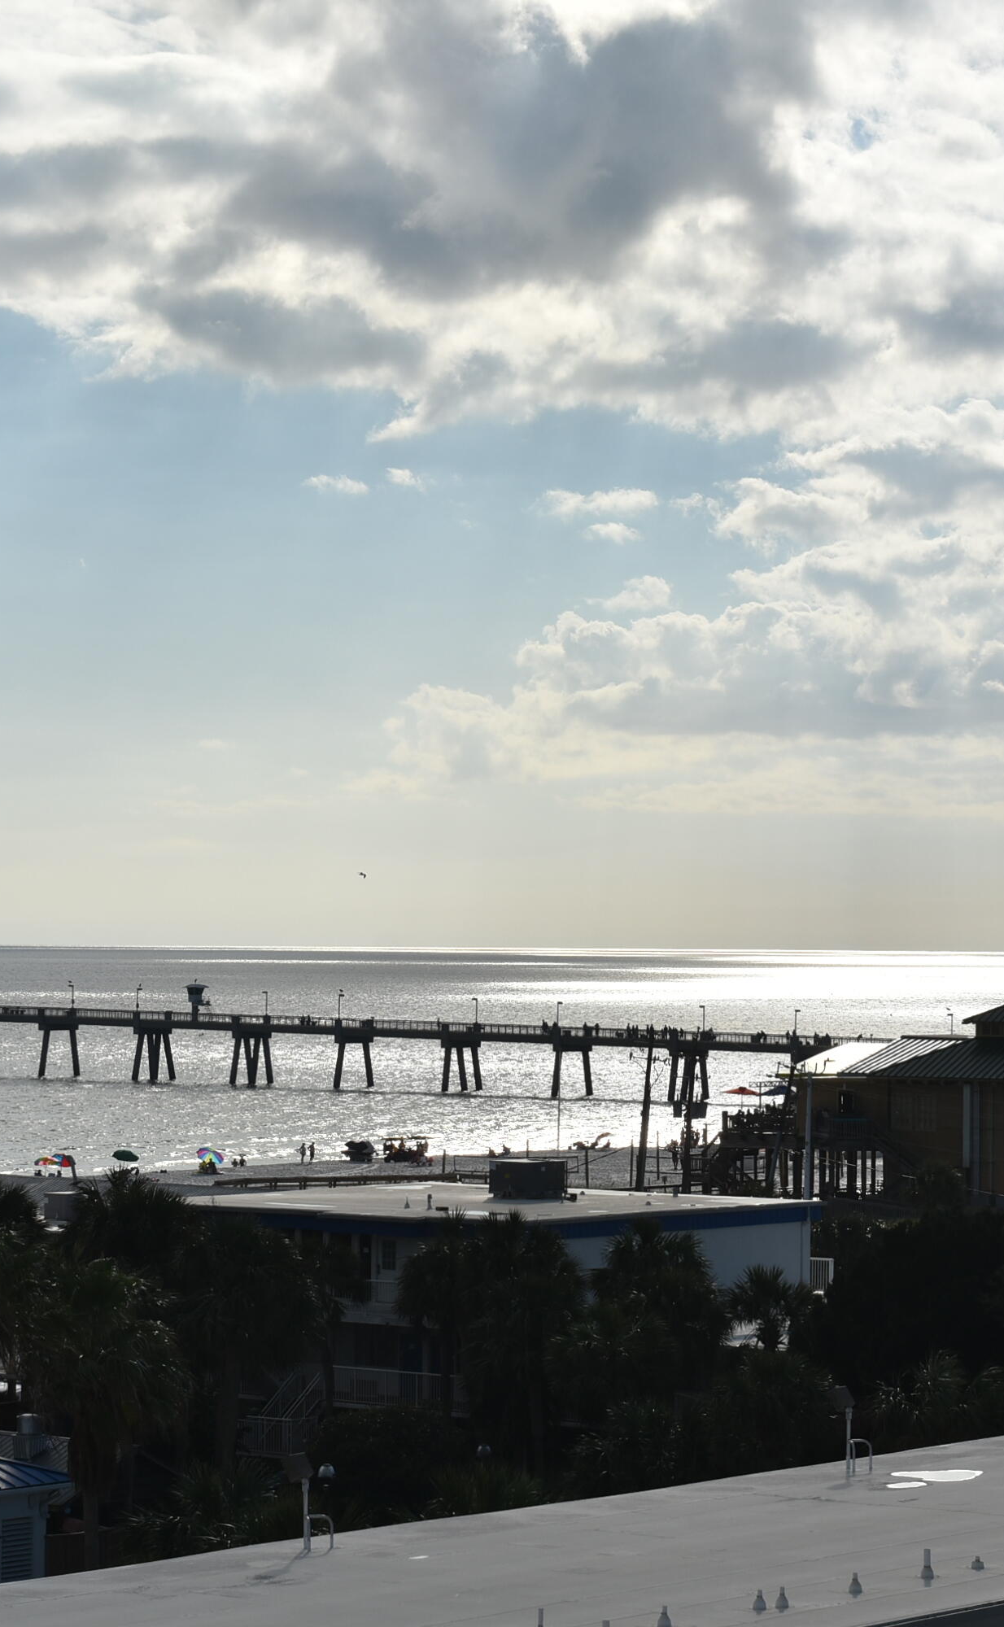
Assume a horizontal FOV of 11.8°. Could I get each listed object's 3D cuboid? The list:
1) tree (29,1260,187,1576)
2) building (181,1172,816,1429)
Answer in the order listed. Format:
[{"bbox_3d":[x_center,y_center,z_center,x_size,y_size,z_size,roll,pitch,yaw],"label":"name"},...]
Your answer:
[{"bbox_3d":[-8.990,14.490,111.000,3.600,8.950,3.600,0,-1,0],"label":"tree"},{"bbox_3d":[0.140,16.350,155.500,12.600,7.900,17.100,-1,-2,38],"label":"building"}]

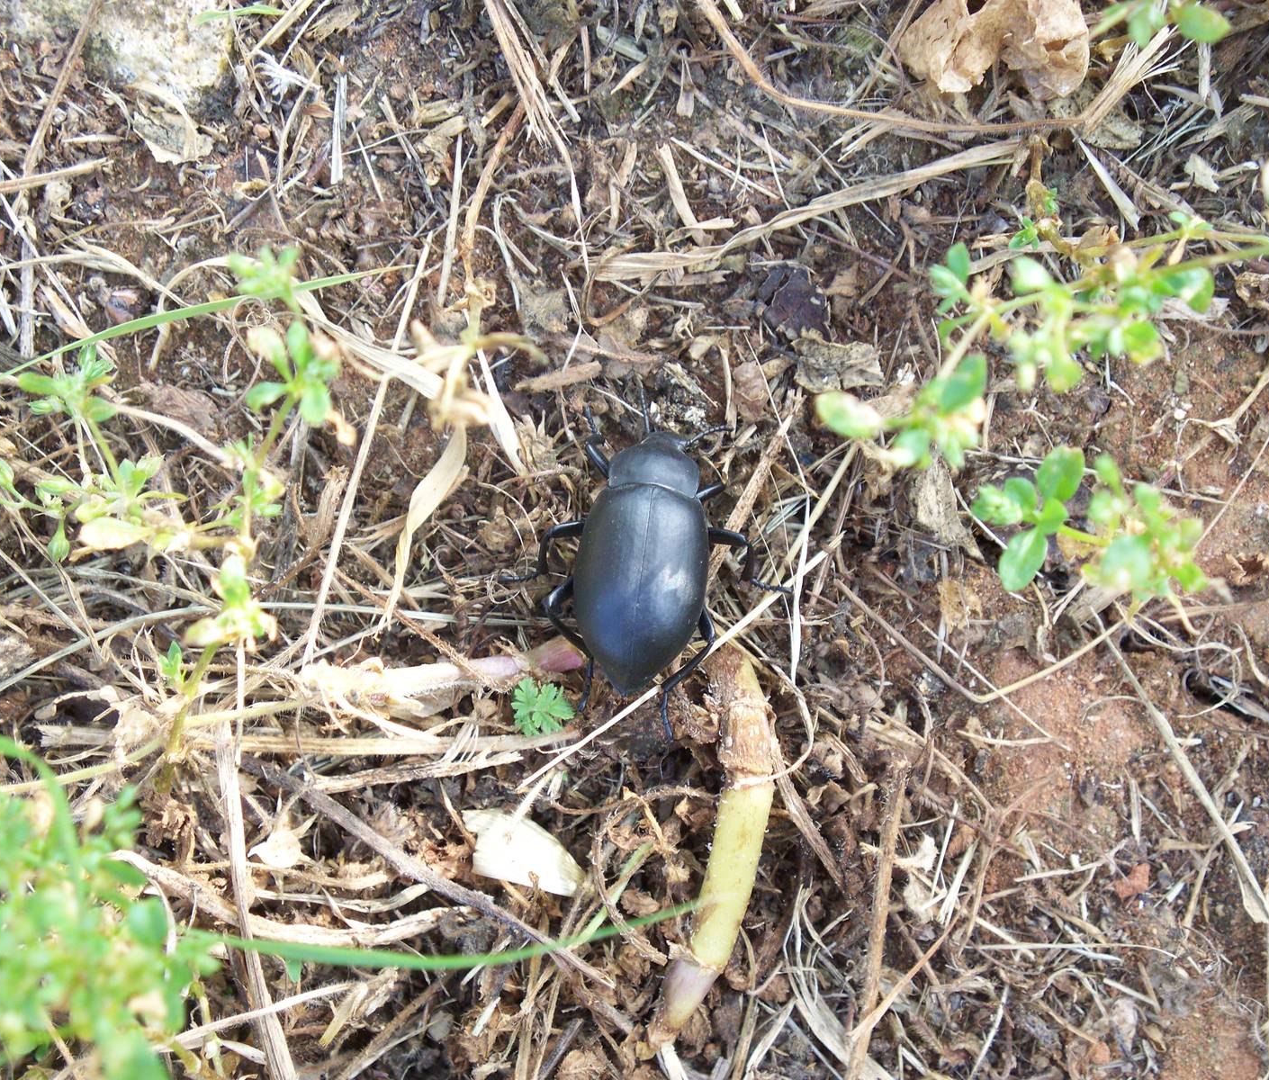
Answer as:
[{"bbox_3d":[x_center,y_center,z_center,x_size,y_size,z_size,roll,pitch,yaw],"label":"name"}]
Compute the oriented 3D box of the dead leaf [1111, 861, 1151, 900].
[{"bbox_3d":[0.046,0.032,0.309,0.004,0.002,0.003,-28,72,-10],"label":"dead leaf"}]

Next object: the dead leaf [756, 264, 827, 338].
[{"bbox_3d":[0.015,-0.024,0.328,0.007,0.003,0.008,1,70,0],"label":"dead leaf"}]

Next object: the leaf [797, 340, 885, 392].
[{"bbox_3d":[0.020,-0.017,0.326,0.009,0.003,0.005,1,70,0],"label":"leaf"}]

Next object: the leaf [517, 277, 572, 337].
[{"bbox_3d":[-0.009,-0.023,0.329,0.005,0.003,0.006,-1,70,0],"label":"leaf"}]

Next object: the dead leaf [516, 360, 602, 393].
[{"bbox_3d":[-0.007,-0.016,0.326,0.008,0.003,0.002,-17,71,-6],"label":"dead leaf"}]

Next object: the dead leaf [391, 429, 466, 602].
[{"bbox_3d":[-0.019,-0.002,0.316,0.004,0.008,0.018,20,71,7],"label":"dead leaf"}]

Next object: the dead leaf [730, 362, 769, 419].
[{"bbox_3d":[0.011,-0.015,0.325,0.003,0.003,0.006,-5,70,-2],"label":"dead leaf"}]

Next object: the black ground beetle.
[{"bbox_3d":[0.001,0.003,0.315,0.026,0.011,0.032,4,70,1],"label":"black ground beetle"}]

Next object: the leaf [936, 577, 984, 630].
[{"bbox_3d":[0.031,0.006,0.318,0.004,0.002,0.005,2,70,1],"label":"leaf"}]

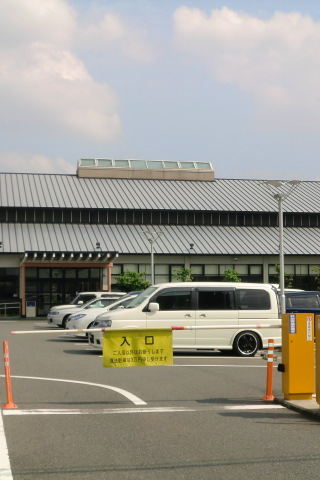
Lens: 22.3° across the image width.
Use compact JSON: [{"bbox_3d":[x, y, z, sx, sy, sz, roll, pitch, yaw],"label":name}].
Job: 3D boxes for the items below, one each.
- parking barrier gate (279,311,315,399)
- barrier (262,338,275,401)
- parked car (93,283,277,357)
[{"bbox_3d":[1.755,1.480,10.330,0.340,1.080,0.280,1,-4,-12],"label":"parking barrier gate"},{"bbox_3d":[1.464,1.740,10.950,0.200,0.805,0.200,0,-4,0],"label":"barrier"},{"bbox_3d":[0.518,2.006,20.847,4.700,1.840,1.710,0,-4,-12],"label":"parked car"}]

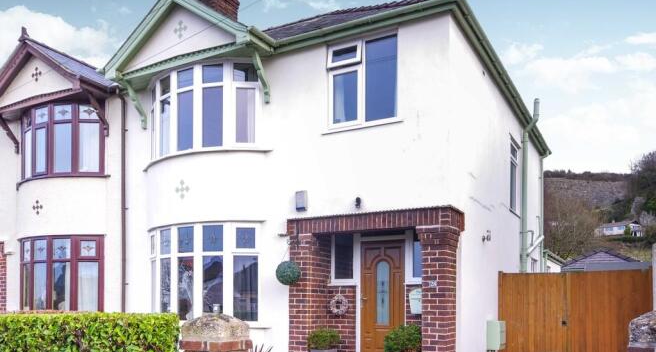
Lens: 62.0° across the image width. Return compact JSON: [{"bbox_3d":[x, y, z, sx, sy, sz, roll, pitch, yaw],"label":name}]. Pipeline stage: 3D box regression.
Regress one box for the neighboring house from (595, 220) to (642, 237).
[{"bbox_3d":[75.507,13.599,141.456,9.500,4.300,8.500,-6,-9,38],"label":"neighboring house"}]

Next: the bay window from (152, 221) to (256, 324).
[{"bbox_3d":[-2.148,1.580,8.805,2.250,1.520,0.450,-4,-8,28],"label":"bay window"}]

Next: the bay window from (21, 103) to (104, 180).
[{"bbox_3d":[-5.368,-0.689,10.744,2.200,1.320,0.450,-4,-8,28],"label":"bay window"}]

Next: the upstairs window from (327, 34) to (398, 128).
[{"bbox_3d":[0.511,-1.374,7.979,1.070,1.220,0.120,-4,-8,28],"label":"upstairs window"}]

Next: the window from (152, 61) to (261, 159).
[{"bbox_3d":[-2.227,-1.095,9.126,2.250,1.320,0.450,-4,-8,28],"label":"window"}]

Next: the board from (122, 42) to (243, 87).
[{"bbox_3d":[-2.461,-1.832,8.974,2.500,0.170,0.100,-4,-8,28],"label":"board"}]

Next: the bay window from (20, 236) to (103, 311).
[{"bbox_3d":[-5.210,1.919,10.429,2.200,1.500,0.420,-4,-8,28],"label":"bay window"}]

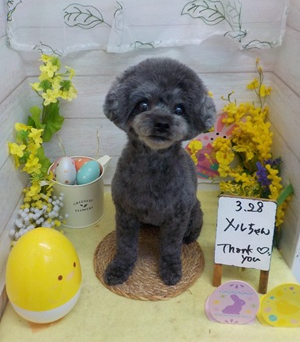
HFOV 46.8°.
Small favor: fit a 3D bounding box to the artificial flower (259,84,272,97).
[{"bbox_3d":[0.250,-0.174,0.751,0.029,0.028,0.020,-8,22,-13],"label":"artificial flower"}]

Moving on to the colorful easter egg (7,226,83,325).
[{"bbox_3d":[-0.174,0.180,0.581,0.123,0.177,0.123,0,31,0],"label":"colorful easter egg"}]

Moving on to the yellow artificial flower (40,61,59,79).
[{"bbox_3d":[-0.207,-0.208,0.713,0.033,0.033,0.018,0,16,0],"label":"yellow artificial flower"}]

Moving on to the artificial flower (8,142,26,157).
[{"bbox_3d":[-0.258,-0.042,0.675,0.035,0.034,0.018,-11,17,-17],"label":"artificial flower"}]

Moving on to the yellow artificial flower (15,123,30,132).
[{"bbox_3d":[-0.244,-0.083,0.664,0.028,0.018,0.026,-5,11,-9],"label":"yellow artificial flower"}]

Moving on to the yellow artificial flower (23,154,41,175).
[{"bbox_3d":[-0.234,-0.013,0.686,0.036,0.041,0.022,-3,16,-4],"label":"yellow artificial flower"}]

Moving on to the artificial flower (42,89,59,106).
[{"bbox_3d":[-0.211,-0.155,0.734,0.033,0.033,0.018,-3,16,-4],"label":"artificial flower"}]

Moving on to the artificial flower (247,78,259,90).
[{"bbox_3d":[0.221,-0.189,0.751,0.026,0.025,0.020,8,17,13],"label":"artificial flower"}]

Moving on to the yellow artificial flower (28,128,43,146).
[{"bbox_3d":[-0.223,-0.066,0.675,0.030,0.037,0.020,-13,13,-21],"label":"yellow artificial flower"}]

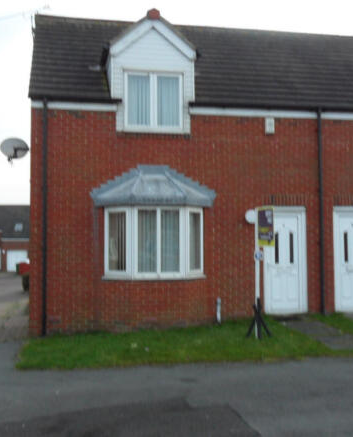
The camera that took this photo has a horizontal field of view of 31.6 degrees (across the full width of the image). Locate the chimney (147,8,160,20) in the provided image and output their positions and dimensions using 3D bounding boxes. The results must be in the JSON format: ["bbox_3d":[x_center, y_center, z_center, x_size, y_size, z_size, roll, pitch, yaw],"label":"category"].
[{"bbox_3d":[-0.445,-3.885,11.893,0.228,0.228,0.320,0,-3,-13],"label":"chimney"}]

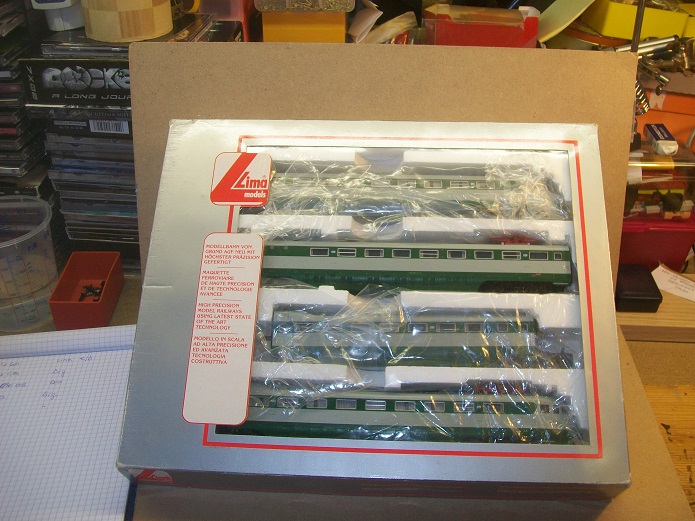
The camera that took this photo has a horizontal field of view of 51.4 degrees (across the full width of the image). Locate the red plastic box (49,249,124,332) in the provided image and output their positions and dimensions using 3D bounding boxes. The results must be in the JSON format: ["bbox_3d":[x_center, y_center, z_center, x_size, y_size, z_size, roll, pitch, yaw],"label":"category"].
[{"bbox_3d":[-0.277,0.033,0.776,0.051,0.040,0.090,0,35,-3],"label":"red plastic box"}]

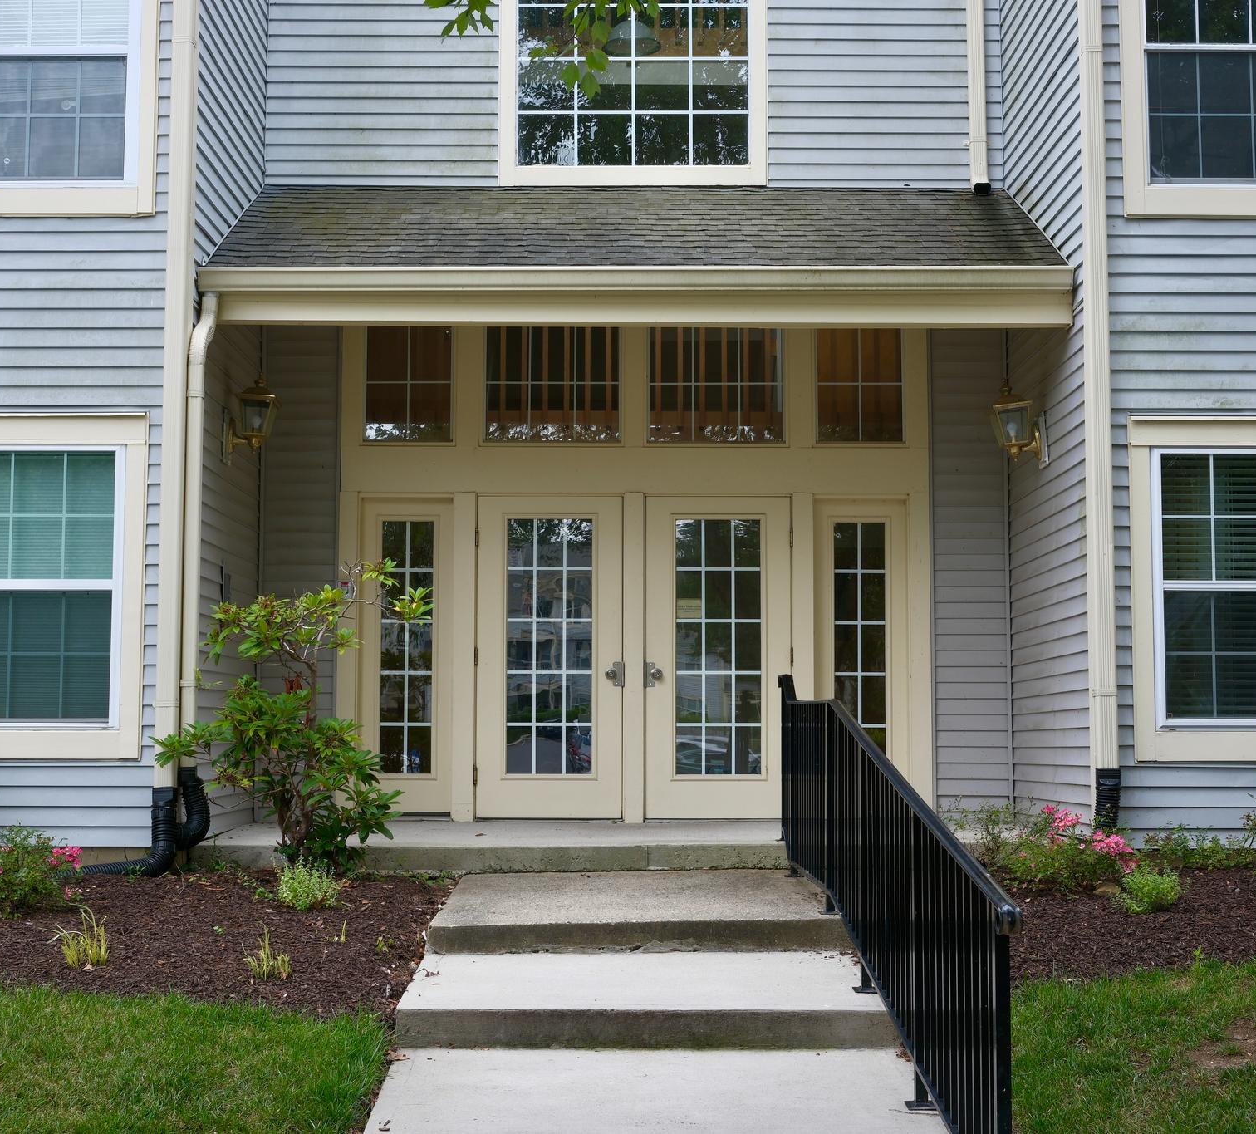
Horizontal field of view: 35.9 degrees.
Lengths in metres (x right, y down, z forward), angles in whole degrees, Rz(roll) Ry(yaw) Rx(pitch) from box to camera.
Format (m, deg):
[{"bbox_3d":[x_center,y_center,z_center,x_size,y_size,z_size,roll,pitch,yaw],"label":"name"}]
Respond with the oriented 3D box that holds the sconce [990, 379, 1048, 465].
[{"bbox_3d":[2.261,-0.833,11.199,0.310,0.510,0.215,0,-5,0],"label":"sconce"}]

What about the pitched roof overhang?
[{"bbox_3d":[0.048,-1.882,11.420,4.720,1.260,1.880,0,-5,0],"label":"pitched roof overhang"}]

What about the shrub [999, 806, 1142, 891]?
[{"bbox_3d":[2.054,1.312,9.072,0.666,0.392,0.550,0,-5,0],"label":"shrub"}]

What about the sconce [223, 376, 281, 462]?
[{"bbox_3d":[-2.166,-0.862,11.197,0.315,0.510,0.215,0,-5,0],"label":"sconce"}]

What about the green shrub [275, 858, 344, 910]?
[{"bbox_3d":[-1.426,1.405,8.628,0.302,0.226,0.280,0,-5,0],"label":"green shrub"}]

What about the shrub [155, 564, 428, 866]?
[{"bbox_3d":[-1.621,0.696,9.323,1.317,1.423,1.100,0,-5,0],"label":"shrub"}]

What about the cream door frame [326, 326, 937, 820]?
[{"bbox_3d":[0.046,-0.006,12.198,3.750,3.200,0.160,0,-5,0],"label":"cream door frame"}]

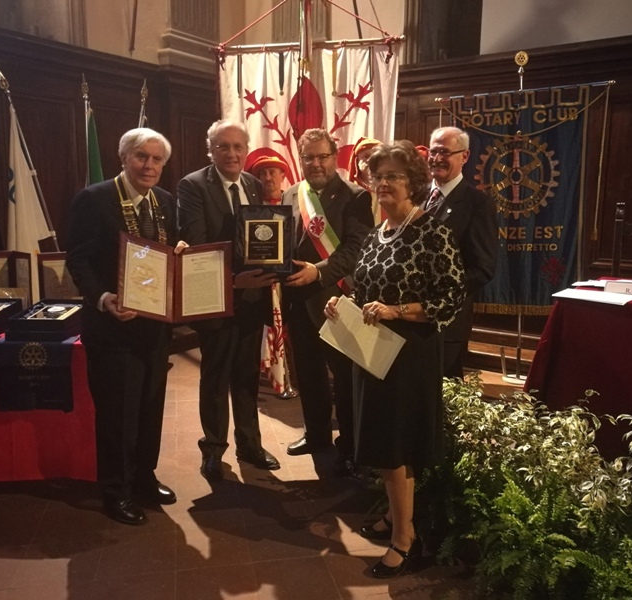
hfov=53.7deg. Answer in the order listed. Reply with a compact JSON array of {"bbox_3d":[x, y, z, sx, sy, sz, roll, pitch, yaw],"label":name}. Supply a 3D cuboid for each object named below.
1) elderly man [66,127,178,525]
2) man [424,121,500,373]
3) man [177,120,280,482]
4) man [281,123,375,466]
[{"bbox_3d":[-0.830,0.090,2.690,0.520,1.700,0.430,-9,13,-44],"label":"elderly man"},{"bbox_3d":[0.670,0.023,3.150,0.520,1.740,0.360,8,12,39],"label":"man"},{"bbox_3d":[-0.420,0.010,3.090,0.540,1.770,0.460,-6,11,-34],"label":"man"},{"bbox_3d":[0.061,0.012,3.282,0.530,1.765,0.430,6,11,28],"label":"man"}]

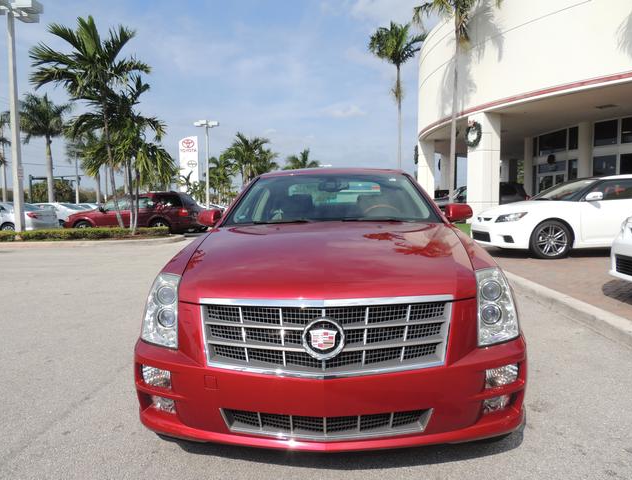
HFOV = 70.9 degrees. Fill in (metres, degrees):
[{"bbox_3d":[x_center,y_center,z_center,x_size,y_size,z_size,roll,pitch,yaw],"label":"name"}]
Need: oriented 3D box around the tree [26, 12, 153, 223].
[{"bbox_3d":[-7.438,-3.827,14.700,4.000,7.300,3.800,0,4,0],"label":"tree"}]

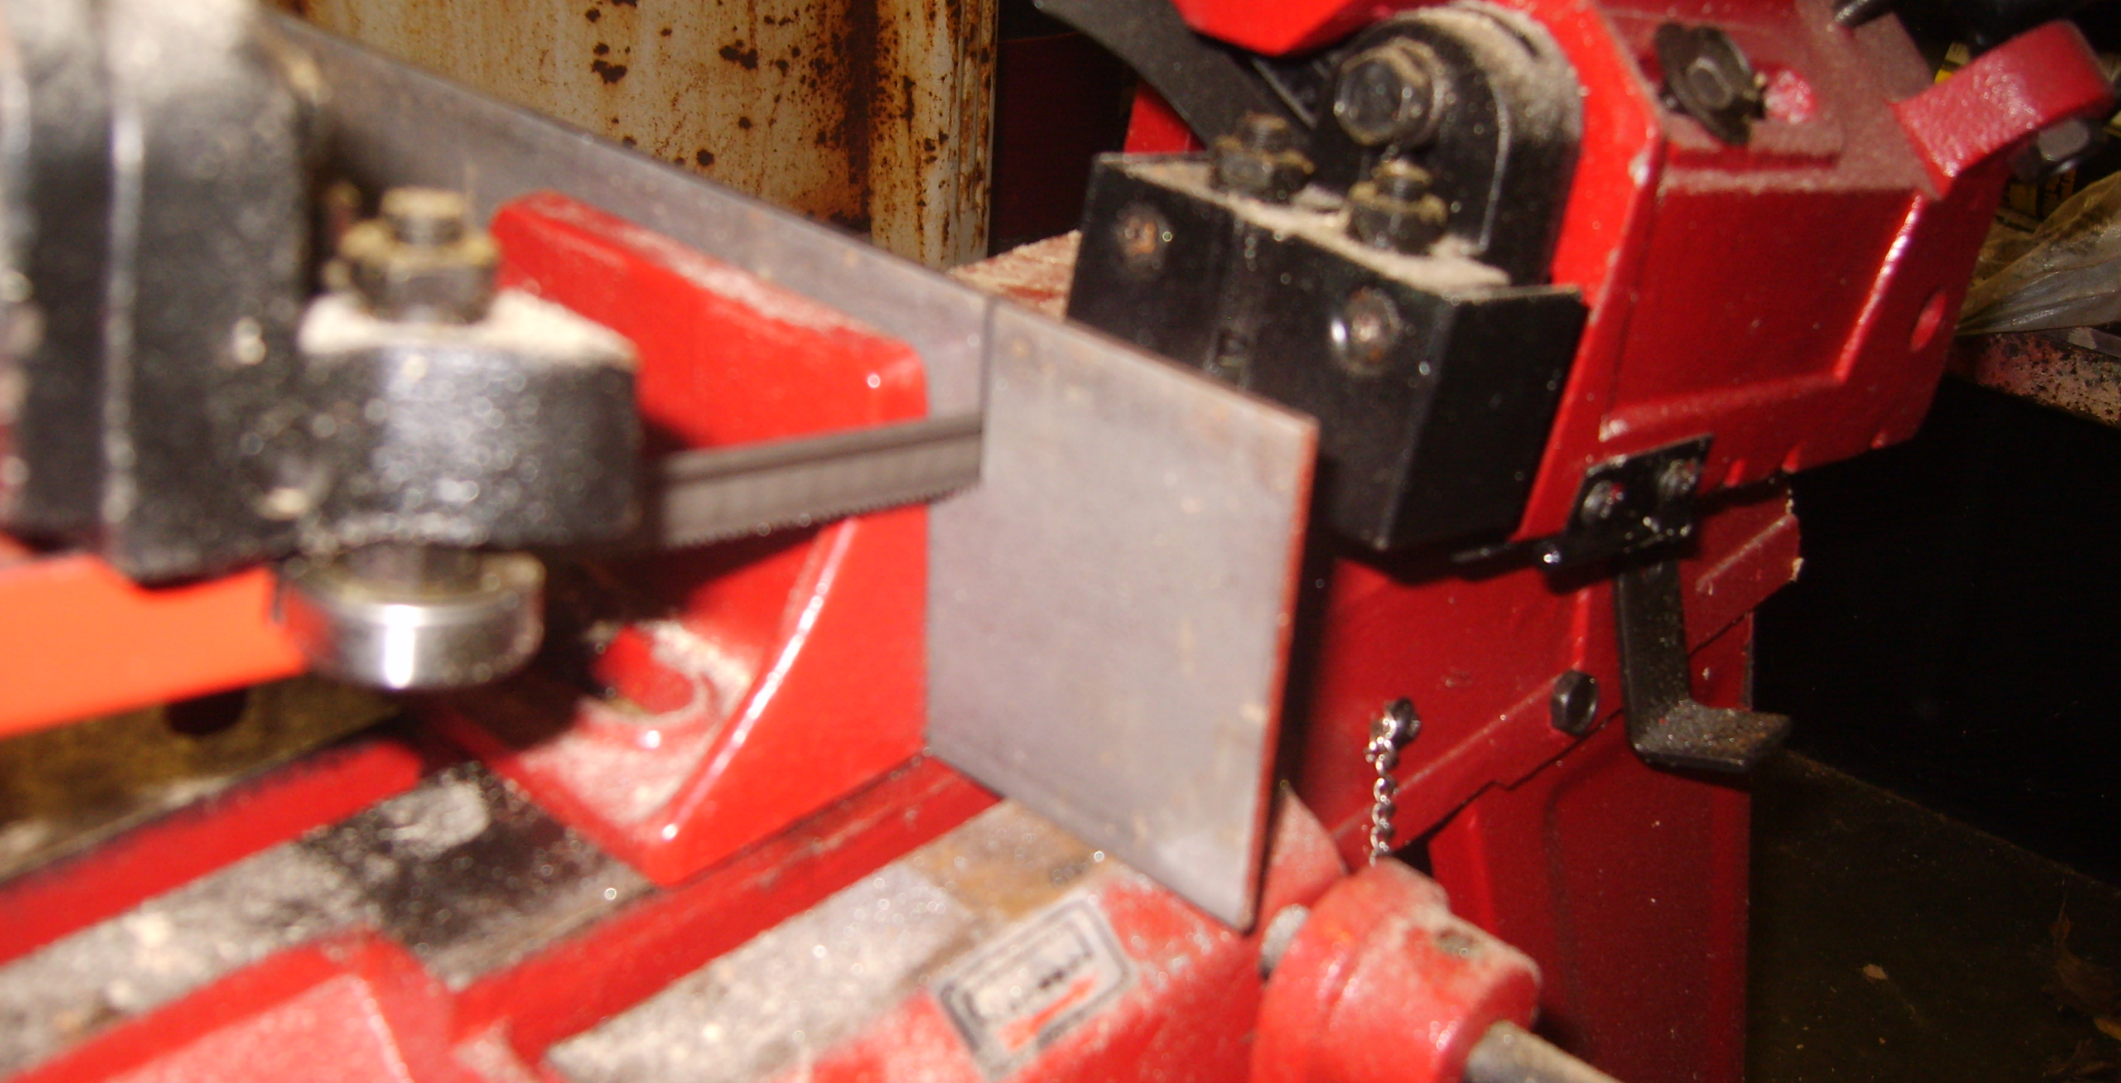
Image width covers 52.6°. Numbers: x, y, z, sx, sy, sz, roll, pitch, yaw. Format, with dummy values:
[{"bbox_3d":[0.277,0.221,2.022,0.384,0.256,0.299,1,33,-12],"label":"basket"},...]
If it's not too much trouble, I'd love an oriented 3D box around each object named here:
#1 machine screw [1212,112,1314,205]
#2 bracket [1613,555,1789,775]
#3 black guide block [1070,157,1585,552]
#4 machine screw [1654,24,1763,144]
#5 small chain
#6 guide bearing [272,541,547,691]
[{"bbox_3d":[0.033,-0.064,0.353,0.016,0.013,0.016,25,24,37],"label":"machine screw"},{"bbox_3d":[0.124,0.021,0.416,0.024,0.040,0.021,5,21,45],"label":"bracket"},{"bbox_3d":[0.040,-0.032,0.348,0.034,0.039,0.074,-9,29,-43],"label":"black guide block"},{"bbox_3d":[0.105,-0.074,0.344,0.021,0.008,0.021,-12,73,-47],"label":"machine screw"},{"bbox_3d":[0.056,0.041,0.364,0.007,0.032,0.007,25,35,37],"label":"small chain"},{"bbox_3d":[-0.068,0.007,0.226,0.026,0.009,0.026,25,24,37],"label":"guide bearing"}]

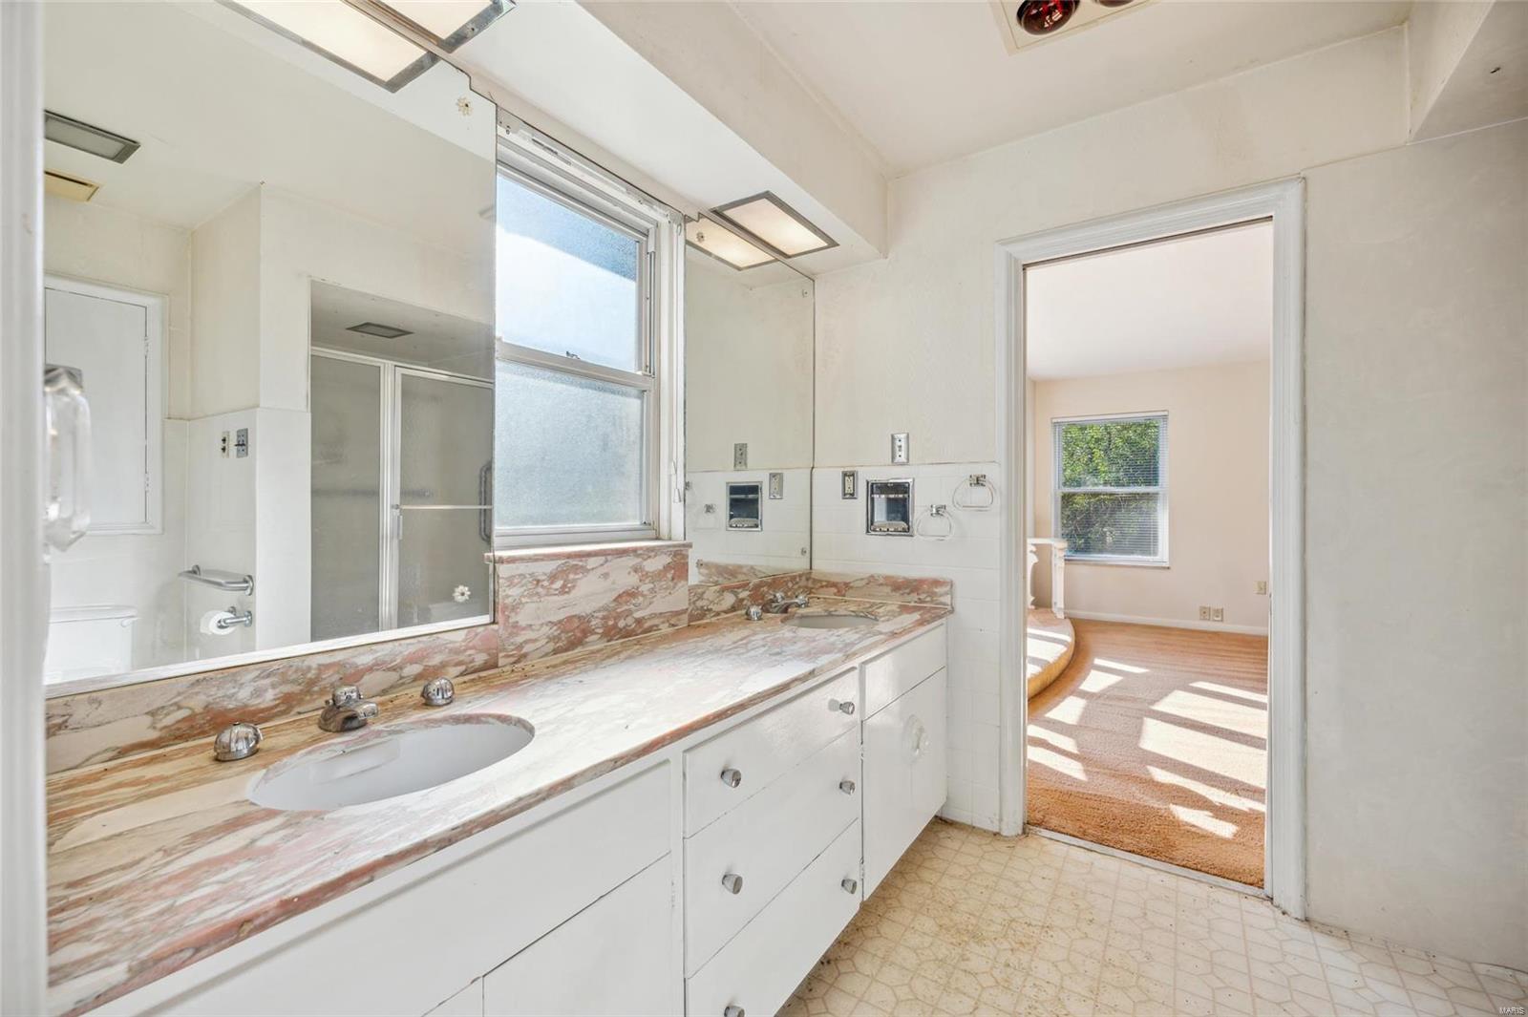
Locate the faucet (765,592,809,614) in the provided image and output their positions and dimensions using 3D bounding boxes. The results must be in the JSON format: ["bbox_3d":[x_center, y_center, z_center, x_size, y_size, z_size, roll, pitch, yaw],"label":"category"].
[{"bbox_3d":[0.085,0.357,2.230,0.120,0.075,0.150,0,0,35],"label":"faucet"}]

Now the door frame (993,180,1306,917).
[{"bbox_3d":[1.212,0.113,1.940,0.820,2.110,0.140,0,0,32],"label":"door frame"}]

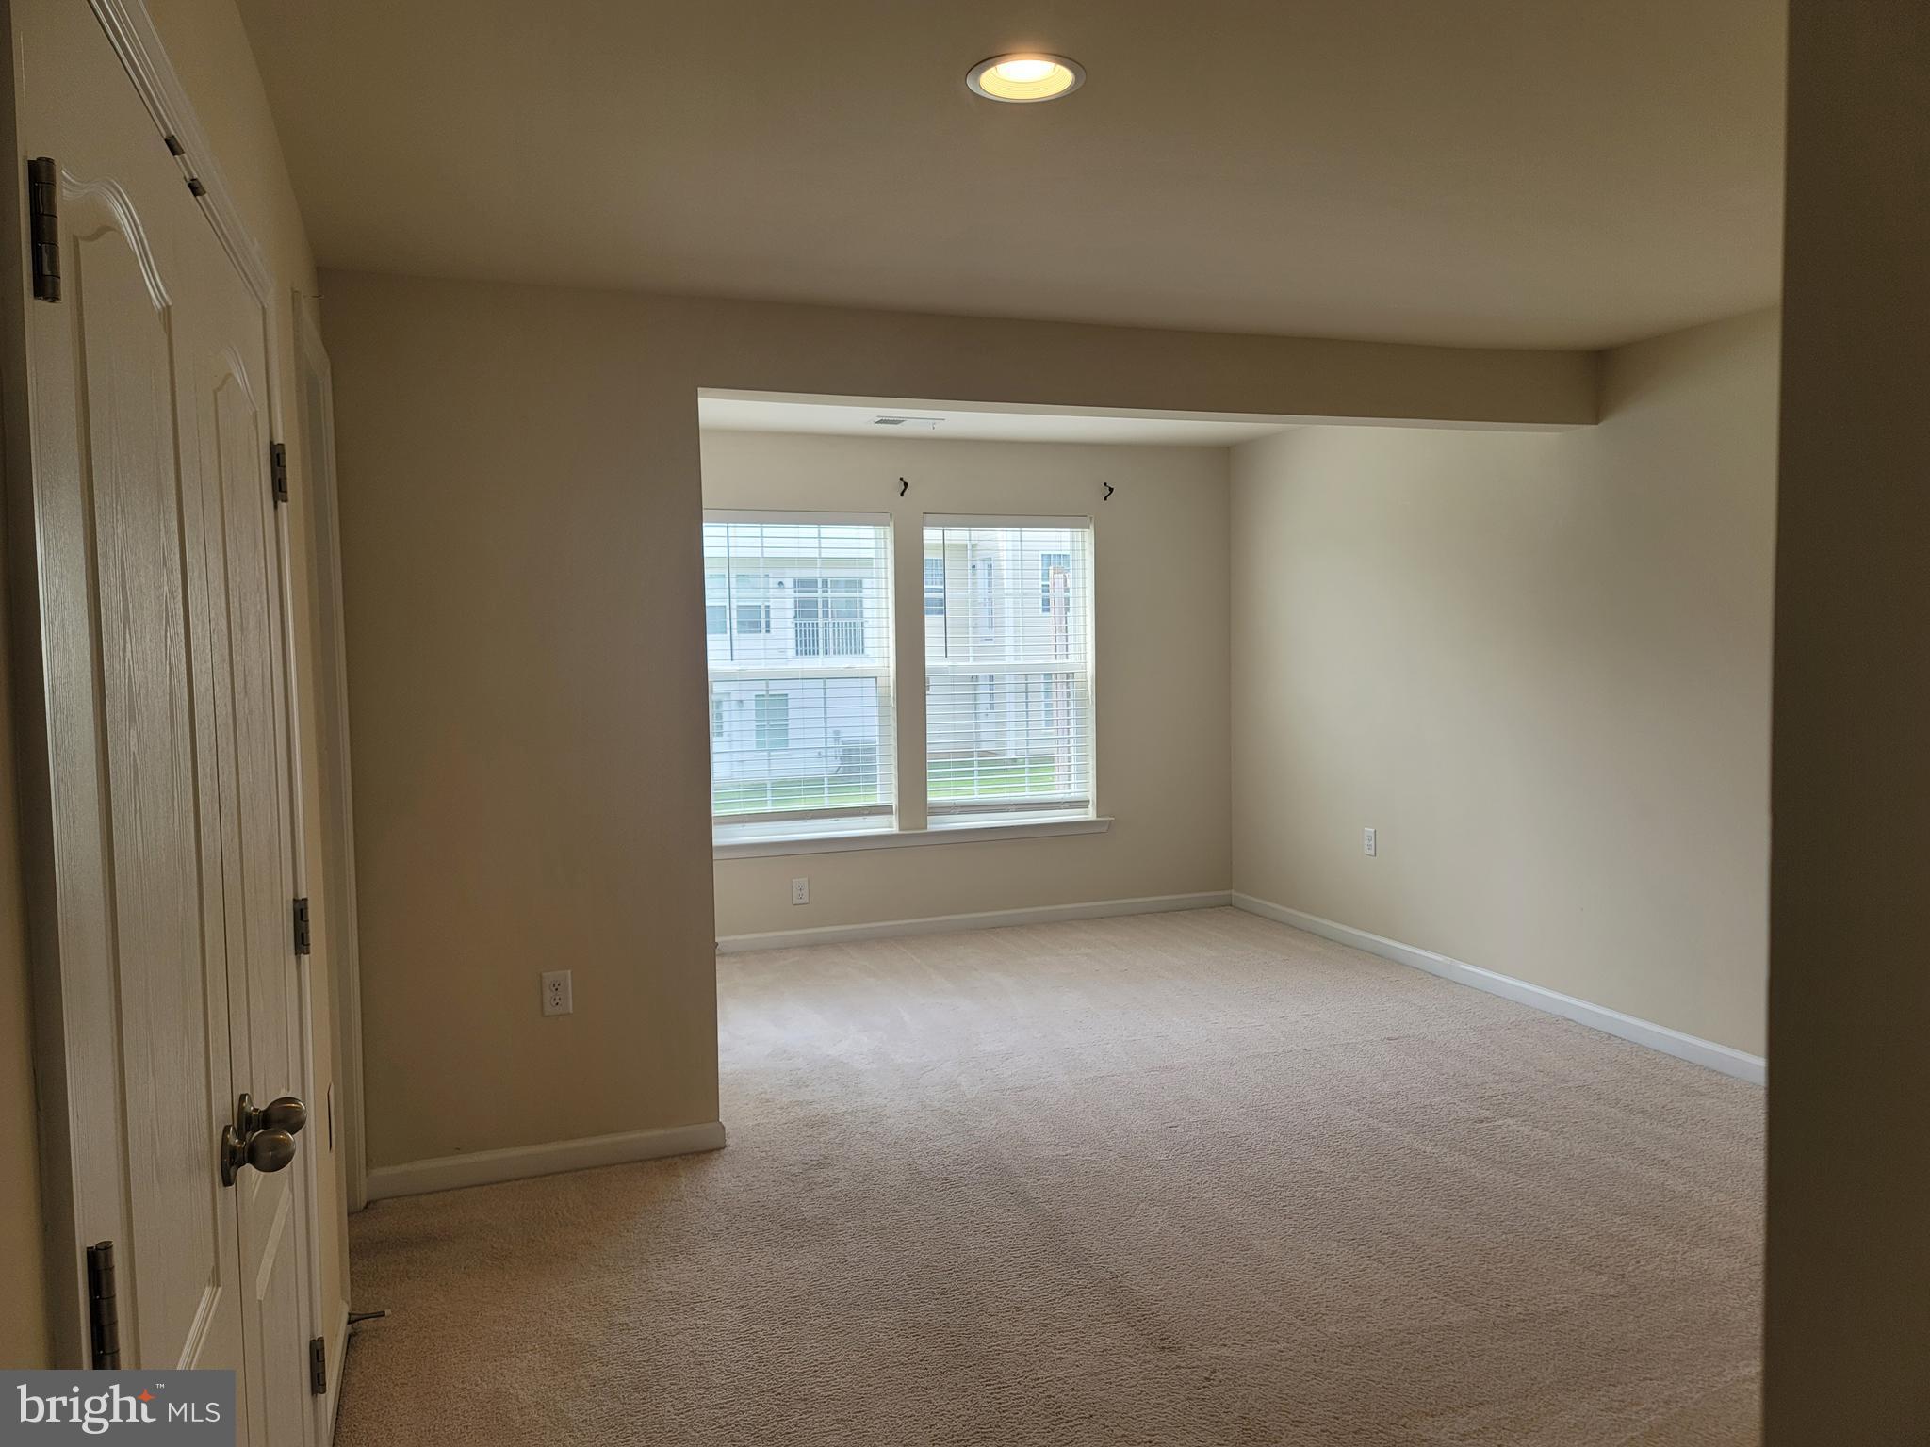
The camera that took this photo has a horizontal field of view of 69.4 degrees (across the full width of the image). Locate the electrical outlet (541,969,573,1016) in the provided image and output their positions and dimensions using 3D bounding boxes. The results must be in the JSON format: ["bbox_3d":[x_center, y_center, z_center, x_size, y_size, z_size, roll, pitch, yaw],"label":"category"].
[{"bbox_3d":[-1.114,0.739,3.814,0.073,0.117,0.008,-2,4,-20],"label":"electrical outlet"}]

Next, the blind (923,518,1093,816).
[{"bbox_3d":[0.208,-0.292,6.923,0.889,1.461,0.060,-2,4,-20],"label":"blind"}]

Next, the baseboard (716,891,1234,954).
[{"bbox_3d":[0.037,0.985,6.871,2.935,0.077,0.015,-2,4,-20],"label":"baseboard"}]

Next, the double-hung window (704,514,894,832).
[{"bbox_3d":[-0.780,-0.225,6.573,0.901,1.512,0.100,-2,4,-20],"label":"double-hung window"}]

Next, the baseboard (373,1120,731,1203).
[{"bbox_3d":[-1.131,1.194,3.830,0.944,0.077,0.015,-2,4,-20],"label":"baseboard"}]

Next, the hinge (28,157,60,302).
[{"bbox_3d":[-0.624,-0.334,0.944,0.013,0.092,0.018,-2,4,-20],"label":"hinge"}]

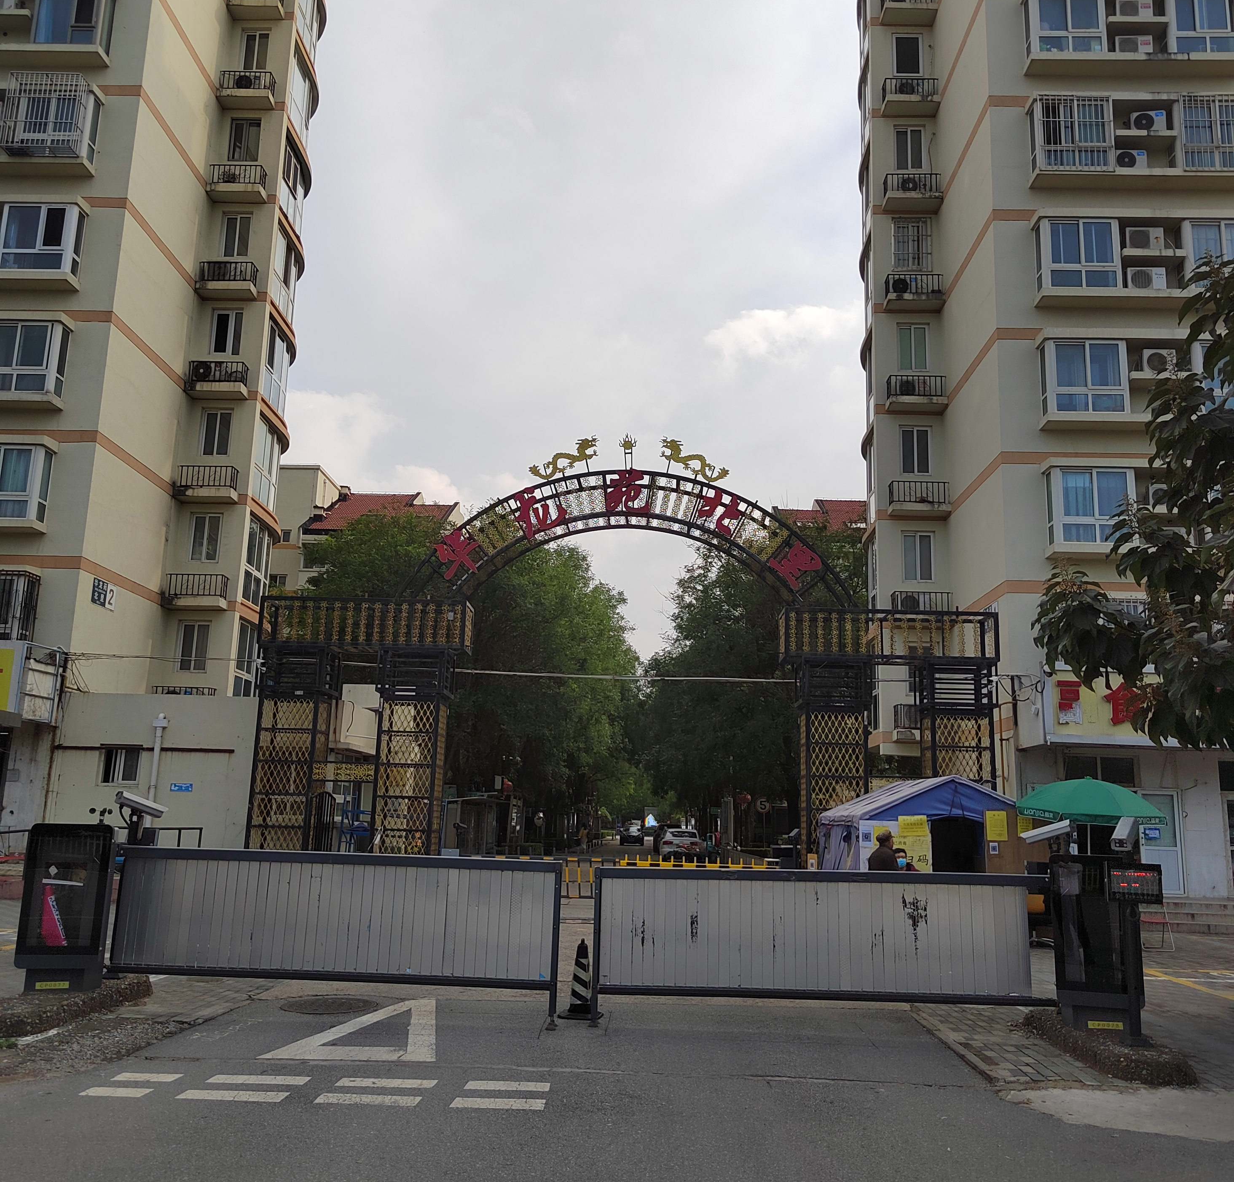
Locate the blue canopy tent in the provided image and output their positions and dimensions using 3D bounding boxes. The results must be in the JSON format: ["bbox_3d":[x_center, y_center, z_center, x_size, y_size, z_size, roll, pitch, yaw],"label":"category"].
[{"bbox_3d":[4.989,4.268,17.455,2.900,2.480,3.050,2,-11,0],"label":"blue canopy tent"}]

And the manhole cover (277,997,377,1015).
[{"bbox_3d":[-2.372,3.404,8.954,0.790,0.040,0.790,1,-12,2],"label":"manhole cover"}]

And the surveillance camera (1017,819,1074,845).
[{"bbox_3d":[3.759,2.116,9.600,0.450,0.110,0.150,-23,-22,27],"label":"surveillance camera"}]

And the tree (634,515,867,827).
[{"bbox_3d":[3.775,3.067,30.867,6.200,10.420,6.200,1,-11,2],"label":"tree"}]

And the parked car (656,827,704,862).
[{"bbox_3d":[2.660,10.754,45.525,1.800,1.470,4.600,1,-11,2],"label":"parked car"}]

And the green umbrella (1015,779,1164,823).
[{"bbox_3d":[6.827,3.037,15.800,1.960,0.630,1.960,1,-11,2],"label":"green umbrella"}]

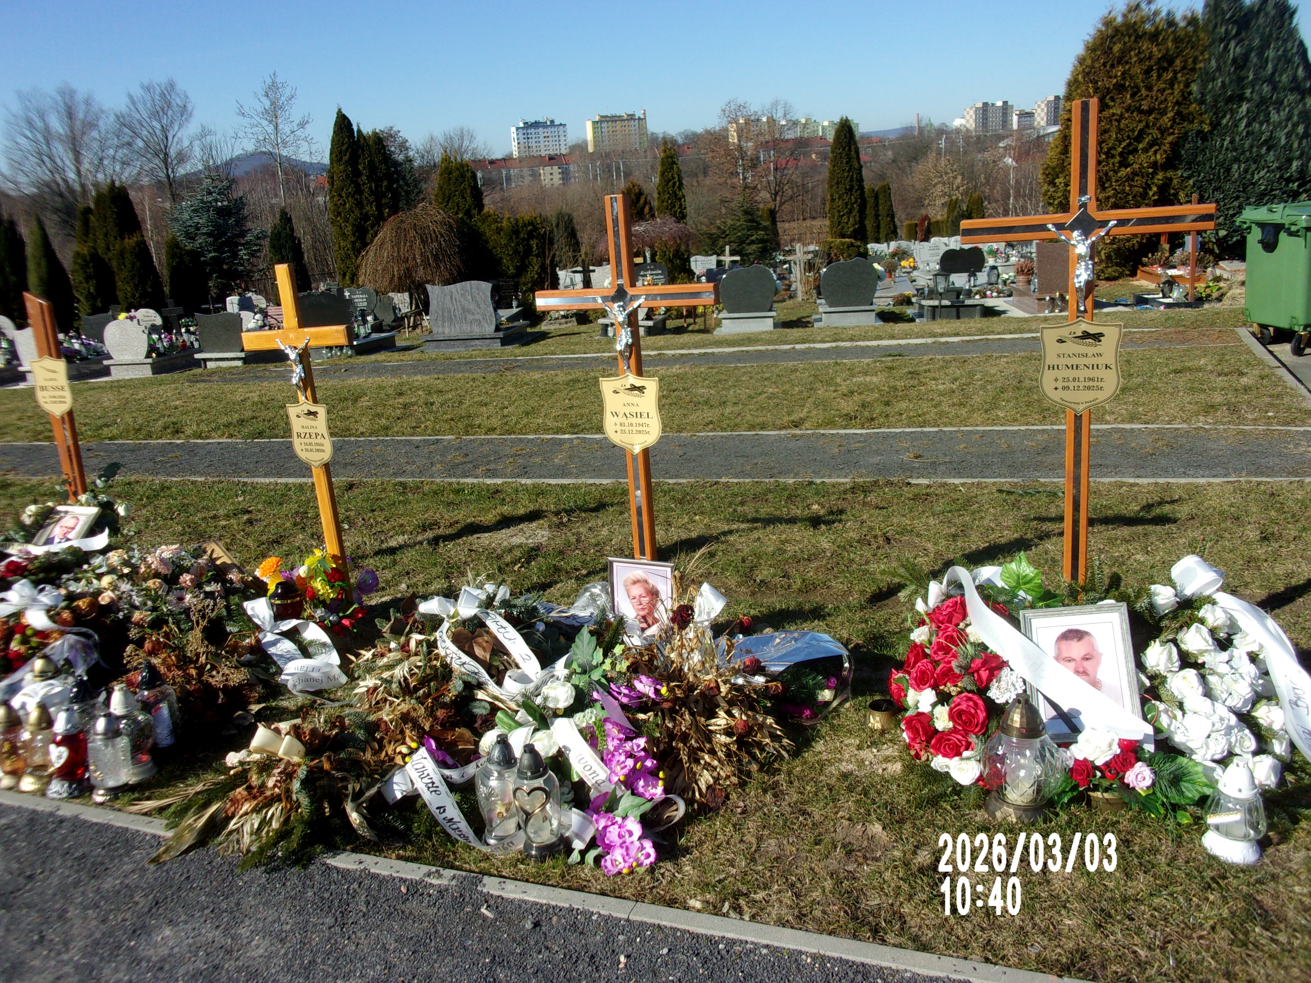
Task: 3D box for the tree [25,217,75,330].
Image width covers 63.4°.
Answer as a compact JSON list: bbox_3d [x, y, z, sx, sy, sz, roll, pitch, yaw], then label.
[{"bbox_3d":[-12.547,-4.515,22.000,0.920,2.450,0.920,-12,16,-27],"label":"tree"}]

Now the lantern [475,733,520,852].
[{"bbox_3d":[-0.394,0.755,2.668,0.113,0.295,0.113,-1,14,-12],"label":"lantern"}]

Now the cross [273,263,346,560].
[{"bbox_3d":[-1.396,-0.195,4.362,0.540,1.430,0.065,1,16,24],"label":"cross"}]

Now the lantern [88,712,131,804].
[{"bbox_3d":[-1.602,0.770,3.080,0.122,0.250,0.122,-3,11,-32],"label":"lantern"}]

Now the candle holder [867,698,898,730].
[{"bbox_3d":[0.677,0.664,3.160,0.090,0.065,0.090,-1,15,12],"label":"candle holder"}]

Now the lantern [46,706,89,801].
[{"bbox_3d":[-1.820,0.793,3.239,0.135,0.250,0.135,-13,16,-31],"label":"lantern"}]

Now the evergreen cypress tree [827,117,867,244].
[{"bbox_3d":[5.350,-8.323,29.467,1.110,3.952,1.110,-2,14,11],"label":"evergreen cypress tree"}]

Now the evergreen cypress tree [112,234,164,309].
[{"bbox_3d":[-11.760,-4.632,24.292,1.079,2.472,1.079,-11,15,-24],"label":"evergreen cypress tree"}]

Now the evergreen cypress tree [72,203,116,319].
[{"bbox_3d":[-12.449,-5.073,23.500,0.950,2.550,0.950,-12,16,-25],"label":"evergreen cypress tree"}]

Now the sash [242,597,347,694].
[{"bbox_3d":[-1.338,0.575,3.930,0.340,0.200,0.380,-10,15,-20],"label":"sash"}]

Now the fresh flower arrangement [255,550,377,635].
[{"bbox_3d":[-1.585,0.471,4.950,0.550,0.320,0.420,-9,14,-18],"label":"fresh flower arrangement"}]

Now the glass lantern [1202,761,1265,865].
[{"bbox_3d":[1.313,0.712,2.402,0.139,0.228,0.139,3,16,29],"label":"glass lantern"}]

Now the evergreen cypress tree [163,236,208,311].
[{"bbox_3d":[-10.697,-4.680,24.280,0.961,2.373,0.961,-10,15,-22],"label":"evergreen cypress tree"}]

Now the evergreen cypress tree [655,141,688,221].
[{"bbox_3d":[0.329,-5.684,22.000,0.780,3.000,0.780,-4,15,2],"label":"evergreen cypress tree"}]

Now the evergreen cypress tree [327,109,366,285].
[{"bbox_3d":[-7.450,-6.933,25.500,0.920,4.400,0.920,-8,15,-14],"label":"evergreen cypress tree"}]

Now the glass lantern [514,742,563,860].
[{"bbox_3d":[-0.292,0.759,2.611,0.117,0.295,0.117,-4,15,5],"label":"glass lantern"}]

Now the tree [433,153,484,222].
[{"bbox_3d":[-4.839,-6.487,26.442,1.226,3.742,1.226,-7,14,-9],"label":"tree"}]

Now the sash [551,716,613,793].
[{"bbox_3d":[-0.198,0.707,2.874,0.075,0.040,0.303,-25,45,-19],"label":"sash"}]

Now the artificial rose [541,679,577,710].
[{"bbox_3d":[-0.286,0.599,3.116,0.100,0.090,0.100,-6,14,-6],"label":"artificial rose"}]

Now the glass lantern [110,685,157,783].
[{"bbox_3d":[-1.649,0.742,3.301,0.140,0.286,0.140,-12,16,-28],"label":"glass lantern"}]

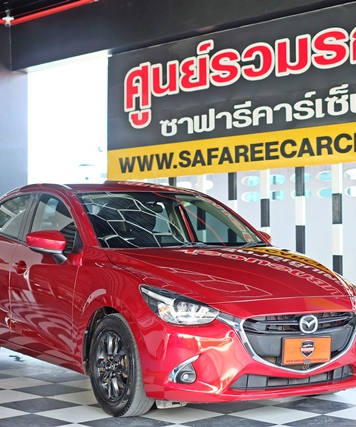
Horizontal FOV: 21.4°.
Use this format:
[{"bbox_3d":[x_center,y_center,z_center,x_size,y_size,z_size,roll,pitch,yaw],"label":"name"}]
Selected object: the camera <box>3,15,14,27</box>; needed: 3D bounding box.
[{"bbox_3d":[-2.302,-2.621,12.800,0.160,0.160,0.180,0,-1,-1],"label":"camera"}]

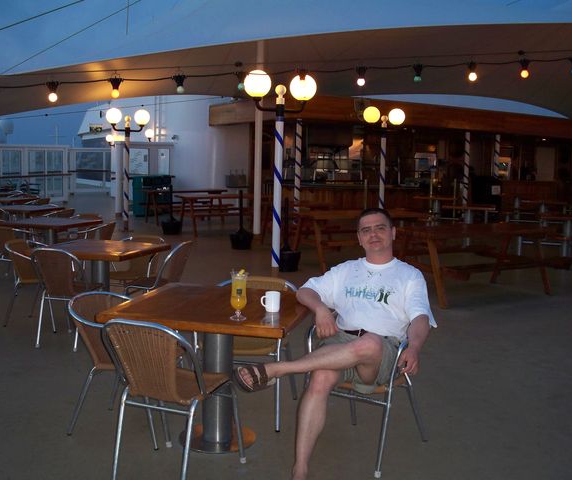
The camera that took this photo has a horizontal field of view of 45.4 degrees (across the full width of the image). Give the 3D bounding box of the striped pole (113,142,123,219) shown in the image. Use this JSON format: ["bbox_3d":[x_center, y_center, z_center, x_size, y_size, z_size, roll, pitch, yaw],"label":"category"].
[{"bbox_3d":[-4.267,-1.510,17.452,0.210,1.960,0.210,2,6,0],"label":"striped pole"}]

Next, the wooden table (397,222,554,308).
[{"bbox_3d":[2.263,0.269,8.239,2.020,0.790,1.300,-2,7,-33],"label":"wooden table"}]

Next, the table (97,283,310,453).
[{"bbox_3d":[-0.349,0.691,3.555,0.900,0.740,0.900,3,6,13],"label":"table"}]

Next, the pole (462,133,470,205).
[{"bbox_3d":[5.094,-1.746,19.409,0.135,2.570,0.135,2,6,0],"label":"pole"}]

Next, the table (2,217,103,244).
[{"bbox_3d":[-2.826,0.154,8.064,0.900,0.740,0.900,3,6,12],"label":"table"}]

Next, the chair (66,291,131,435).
[{"bbox_3d":[-0.837,0.671,3.724,0.570,0.750,0.530,3,6,18],"label":"chair"}]

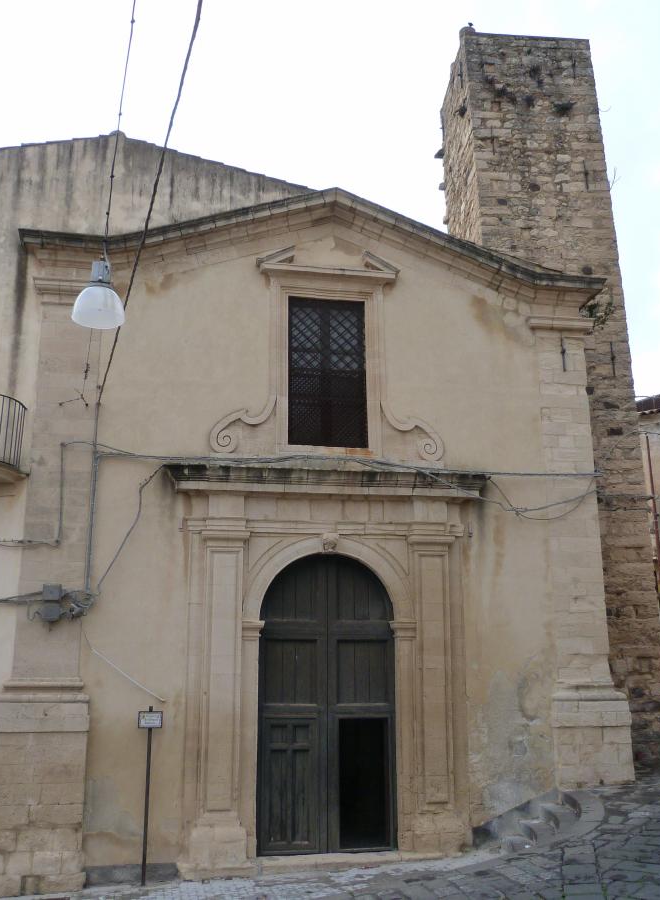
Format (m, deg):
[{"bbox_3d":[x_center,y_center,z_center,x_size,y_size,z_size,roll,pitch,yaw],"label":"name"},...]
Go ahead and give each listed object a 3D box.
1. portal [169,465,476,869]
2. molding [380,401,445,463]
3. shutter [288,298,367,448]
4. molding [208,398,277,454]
[{"bbox_3d":[-0.006,3.164,13.003,5.000,5.660,0.800,2,-13,-12],"label":"portal"},{"bbox_3d":[1.337,-0.287,14.157,1.070,1.010,0.140,2,-13,-12],"label":"molding"},{"bbox_3d":[-0.030,-1.293,14.258,1.310,2.550,0.250,2,-13,-12],"label":"shutter"},{"bbox_3d":[-1.351,-0.415,13.610,1.070,0.970,0.140,2,-13,-12],"label":"molding"}]

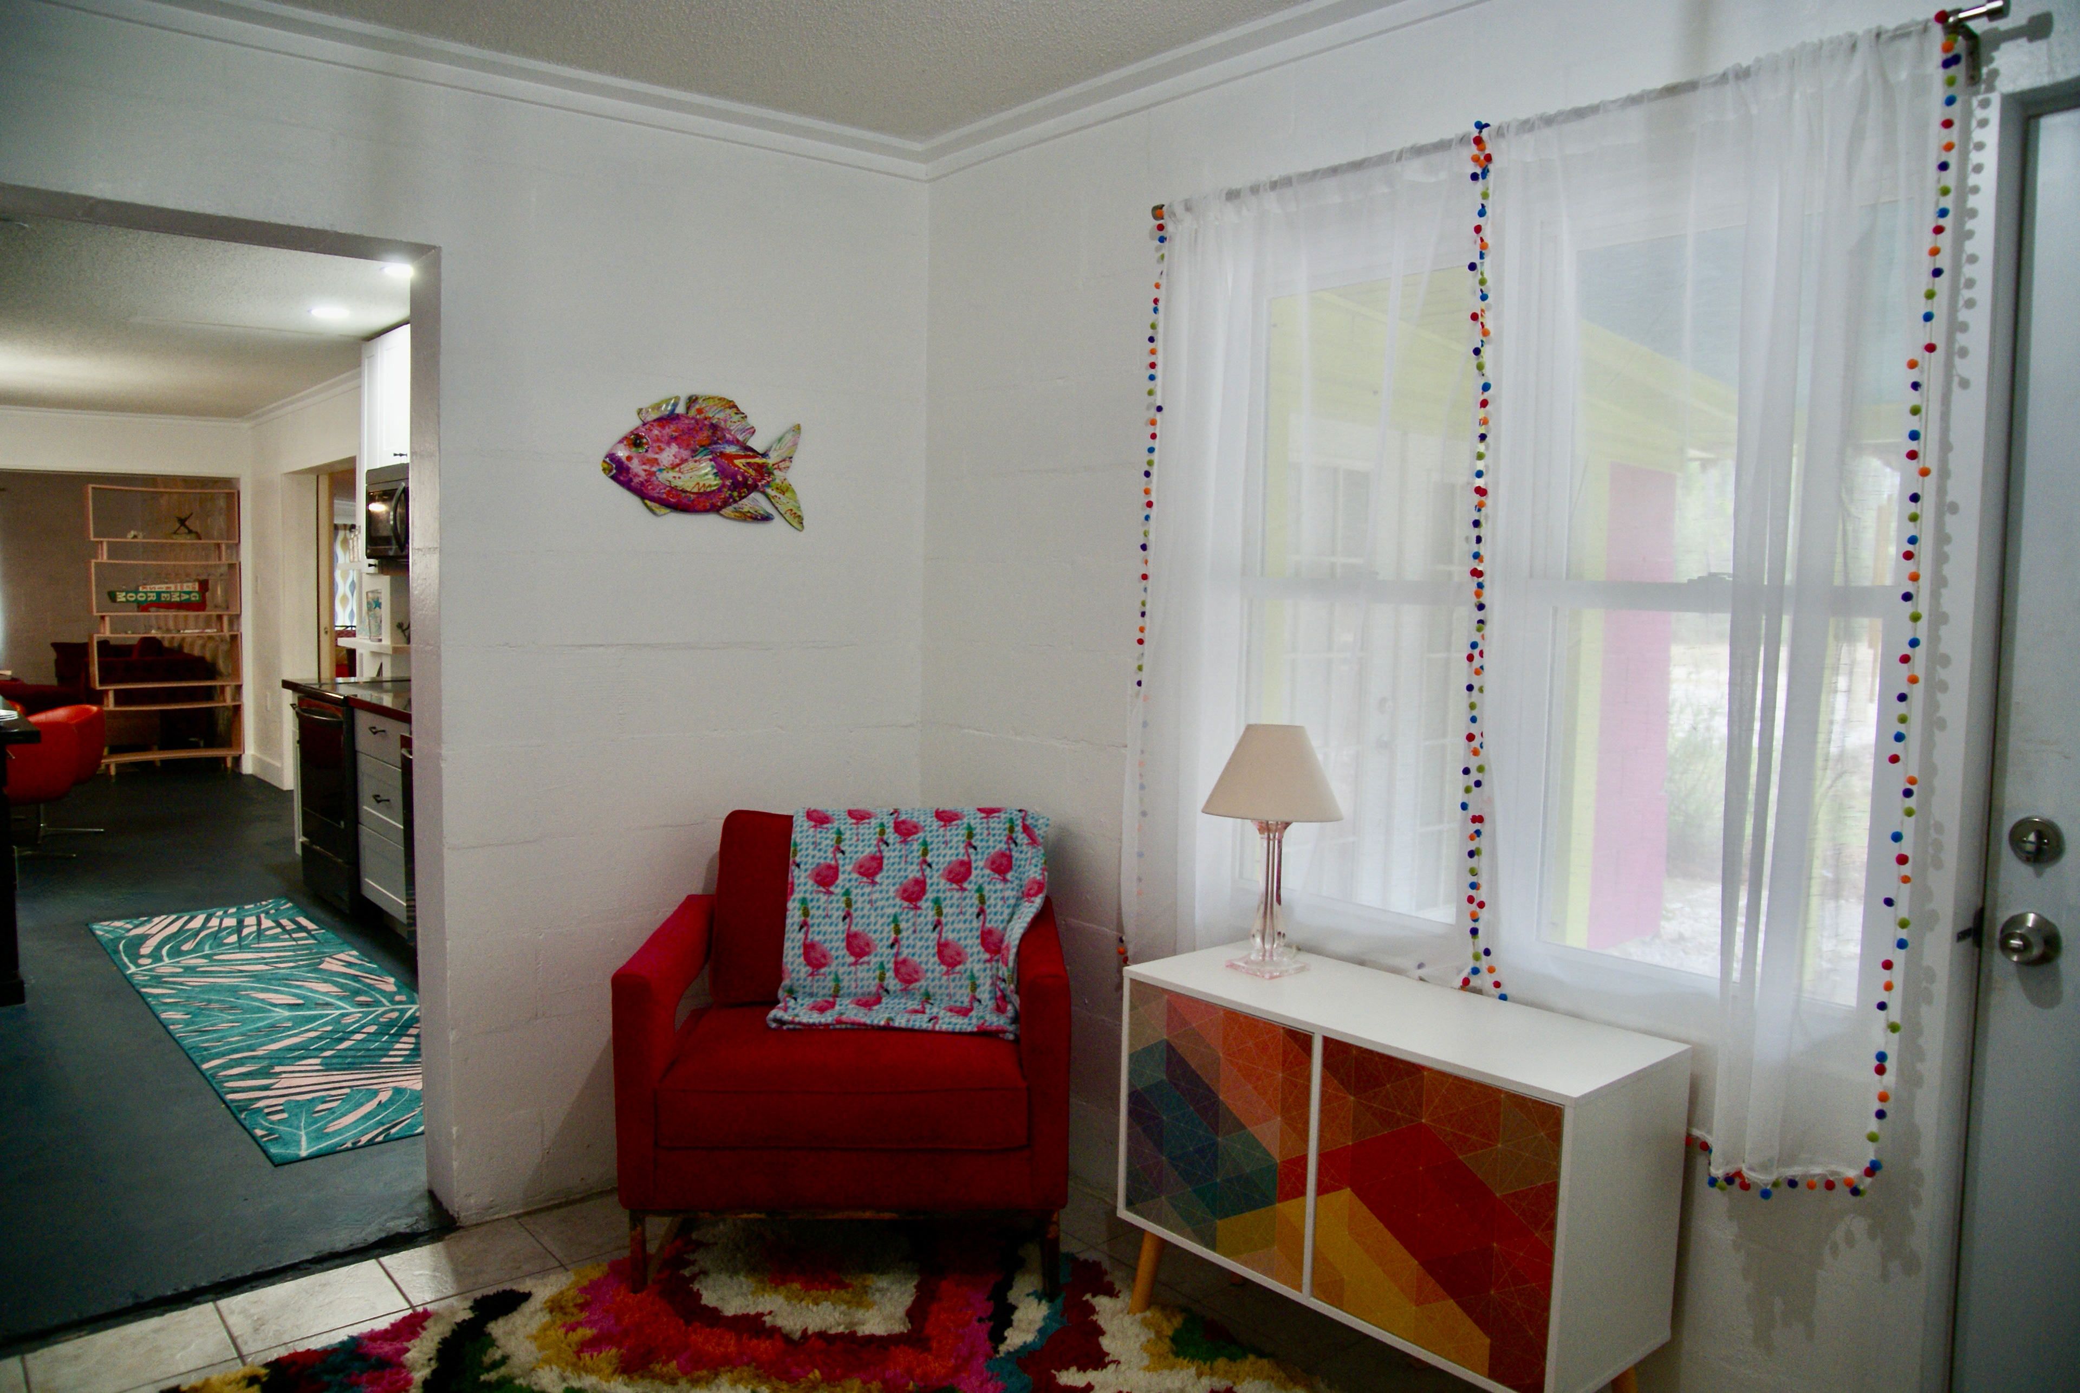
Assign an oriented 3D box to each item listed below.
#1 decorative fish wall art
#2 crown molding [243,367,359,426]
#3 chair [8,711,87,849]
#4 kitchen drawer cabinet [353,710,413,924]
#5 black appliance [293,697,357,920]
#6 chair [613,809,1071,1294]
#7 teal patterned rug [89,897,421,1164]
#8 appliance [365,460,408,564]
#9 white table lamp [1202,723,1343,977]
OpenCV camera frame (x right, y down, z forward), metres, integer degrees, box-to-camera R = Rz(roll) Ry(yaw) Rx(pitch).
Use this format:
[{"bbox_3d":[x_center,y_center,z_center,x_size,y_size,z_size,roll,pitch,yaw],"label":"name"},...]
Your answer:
[{"bbox_3d":[-0.749,-0.536,3.178,0.500,0.285,0.030,-4,6,-41],"label":"decorative fish wall art"},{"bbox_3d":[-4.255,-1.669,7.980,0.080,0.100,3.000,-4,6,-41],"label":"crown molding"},{"bbox_3d":[-5.074,0.389,6.788,0.620,0.750,0.660,-4,6,-41],"label":"chair"},{"bbox_3d":[-2.196,0.457,5.306,0.600,0.830,0.550,-4,6,-41],"label":"kitchen drawer cabinet"},{"bbox_3d":[-2.614,0.416,5.789,0.660,0.900,0.760,-4,6,-41],"label":"black appliance"},{"bbox_3d":[-0.386,0.699,2.978,0.860,0.840,0.680,0,5,-2],"label":"chair"},{"bbox_3d":[-2.494,0.976,4.573,0.700,0.012,2.960,-4,6,-41],"label":"teal patterned rug"},{"bbox_3d":[-2.479,-0.749,5.758,0.390,0.400,0.760,-4,6,-41],"label":"appliance"},{"bbox_3d":[0.429,0.277,2.577,0.260,0.450,0.260,1,5,0],"label":"white table lamp"}]

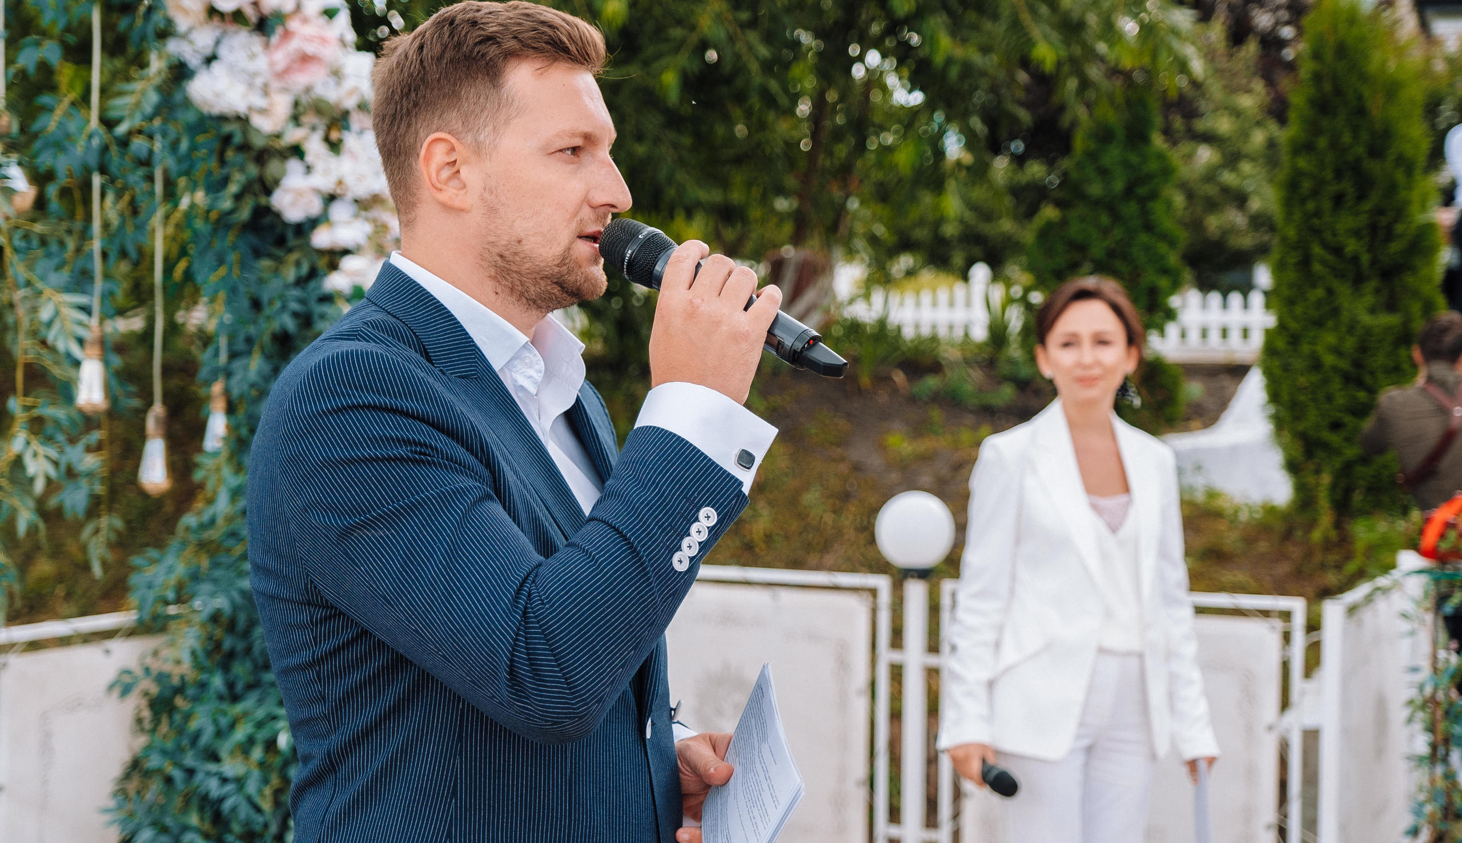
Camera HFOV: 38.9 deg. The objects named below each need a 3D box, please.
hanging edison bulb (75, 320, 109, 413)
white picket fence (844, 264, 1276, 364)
[{"bbox_3d":[-1.259,-0.105,4.080,0.064,0.180,0.064,0,2,0],"label":"hanging edison bulb"},{"bbox_3d":[1.759,-0.598,11.421,2.430,0.530,0.100,1,2,24],"label":"white picket fence"}]

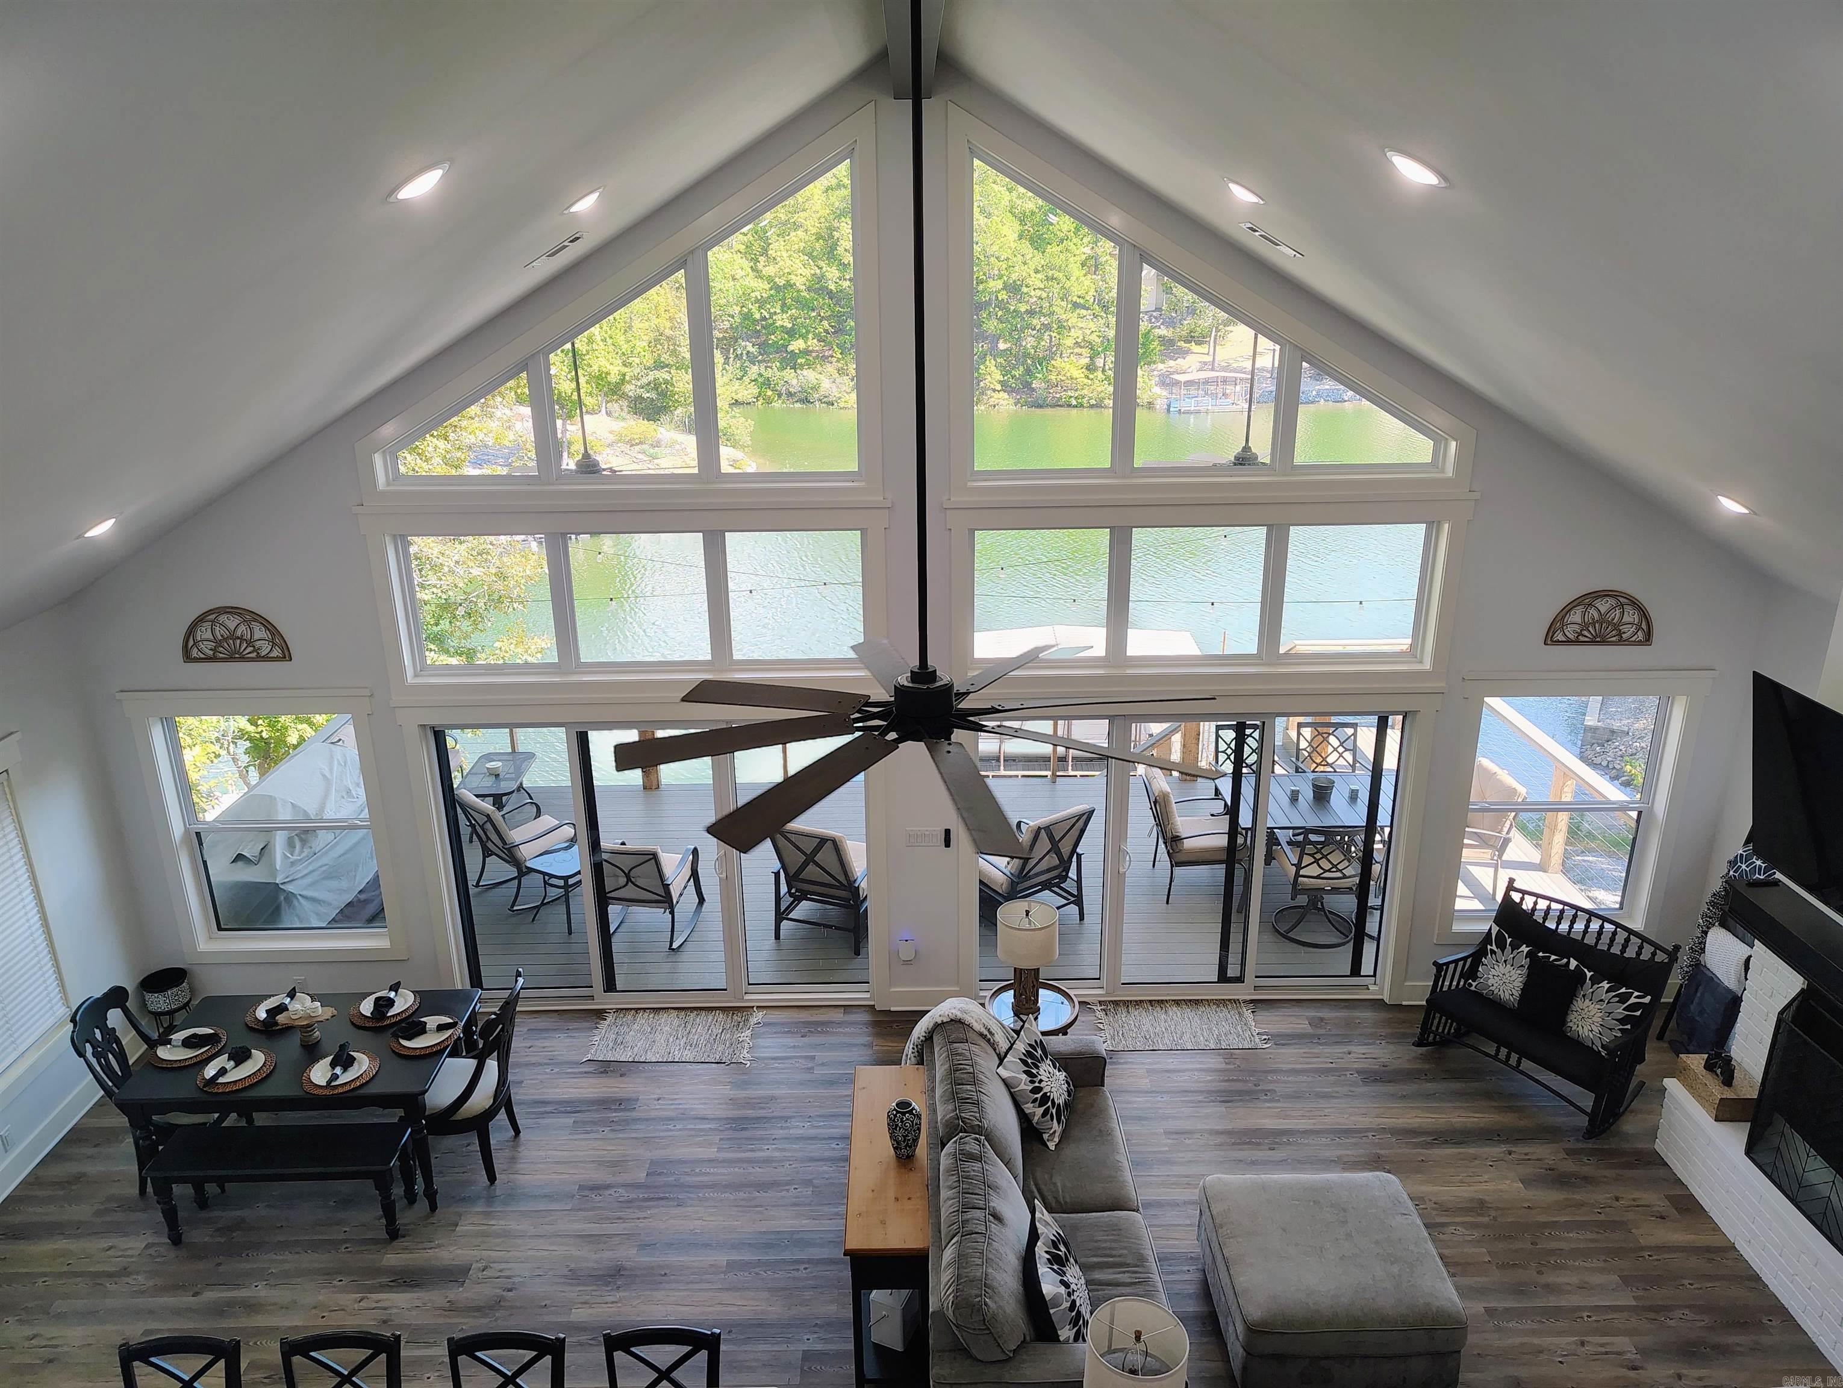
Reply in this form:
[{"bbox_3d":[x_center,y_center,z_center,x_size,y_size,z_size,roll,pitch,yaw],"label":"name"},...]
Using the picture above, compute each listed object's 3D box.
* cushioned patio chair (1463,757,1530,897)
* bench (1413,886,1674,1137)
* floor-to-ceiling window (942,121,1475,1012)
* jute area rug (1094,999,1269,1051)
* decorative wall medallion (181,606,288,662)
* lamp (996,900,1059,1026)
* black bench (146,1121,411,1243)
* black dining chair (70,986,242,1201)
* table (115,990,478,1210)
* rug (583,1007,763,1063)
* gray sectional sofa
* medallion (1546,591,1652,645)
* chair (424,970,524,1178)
[{"bbox_3d":[4.024,1.020,9.671,0.700,0.930,0.650,-2,19,-3],"label":"cushioned patio chair"},{"bbox_3d":[3.562,1.764,7.340,0.680,0.970,1.090,-14,23,-33],"label":"bench"},{"bbox_3d":[1.698,-0.570,7.738,3.020,5.540,0.150,-1,19,1],"label":"floor-to-ceiling window"},{"bbox_3d":[1.617,2.062,8.008,1.020,0.010,0.550,-1,19,0],"label":"jute area rug"},{"bbox_3d":[-4.258,-0.359,7.885,0.690,0.355,0.030,-1,19,2],"label":"decorative wall medallion"},{"bbox_3d":[0.582,1.491,7.058,0.335,0.600,0.335,-1,19,0],"label":"lamp"},{"bbox_3d":[-3.353,2.608,6.770,1.230,0.450,0.360,-1,19,0],"label":"black bench"},{"bbox_3d":[-4.163,2.213,7.089,0.680,1.020,0.520,-2,19,-1],"label":"black dining chair"},{"bbox_3d":[-3.183,2.157,6.773,1.525,0.760,0.920,-1,19,0],"label":"table"},{"bbox_3d":[-1.619,2.240,8.401,1.050,0.012,0.580,-1,19,1],"label":"rug"},{"bbox_3d":[0.548,2.504,6.111,1.020,0.920,2.300,-1,19,0],"label":"gray sectional sofa"},{"bbox_3d":[3.925,-0.442,7.361,0.635,0.335,0.030,-1,19,0],"label":"medallion"},{"bbox_3d":[-2.400,2.031,6.728,0.580,1.010,0.520,-1,19,0],"label":"chair"}]

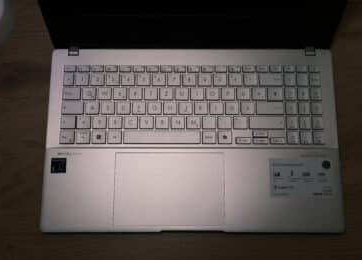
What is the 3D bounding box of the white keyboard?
[{"bbox_3d":[0.014,-0.032,0.496,0.322,0.005,0.100,0,79,0],"label":"white keyboard"}]

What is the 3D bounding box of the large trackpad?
[{"bbox_3d":[-0.014,0.070,0.476,0.131,0.003,0.086,0,79,0],"label":"large trackpad"}]

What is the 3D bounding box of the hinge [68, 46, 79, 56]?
[{"bbox_3d":[-0.136,-0.100,0.509,0.013,0.008,0.011,0,79,0],"label":"hinge"}]

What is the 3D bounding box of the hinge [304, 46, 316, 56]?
[{"bbox_3d":[0.164,-0.100,0.507,0.013,0.008,0.011,0,79,0],"label":"hinge"}]

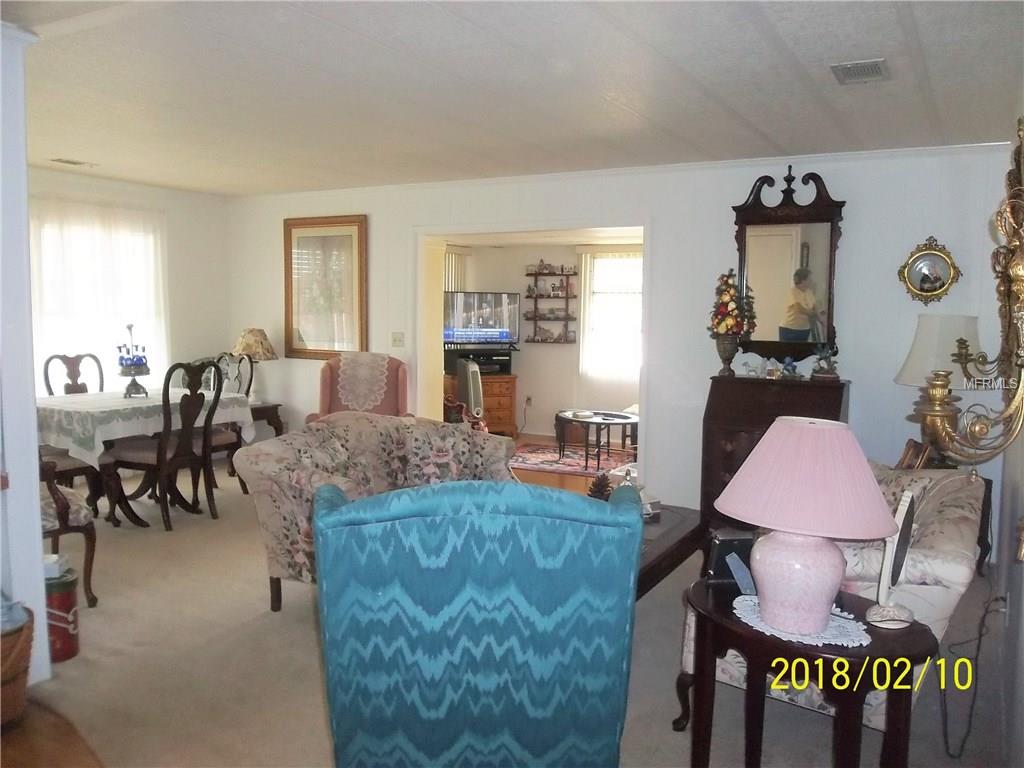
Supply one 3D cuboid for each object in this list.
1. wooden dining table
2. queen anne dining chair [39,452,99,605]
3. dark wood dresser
[{"bbox_3d":[-2.530,0.471,5.359,0.970,0.770,1.100,4,6,33],"label":"wooden dining table"},{"bbox_3d":[-2.361,0.538,3.746,0.580,1.020,0.600,6,7,43],"label":"queen anne dining chair"},{"bbox_3d":[1.621,0.482,5.011,0.860,1.010,0.450,4,6,30],"label":"dark wood dresser"}]

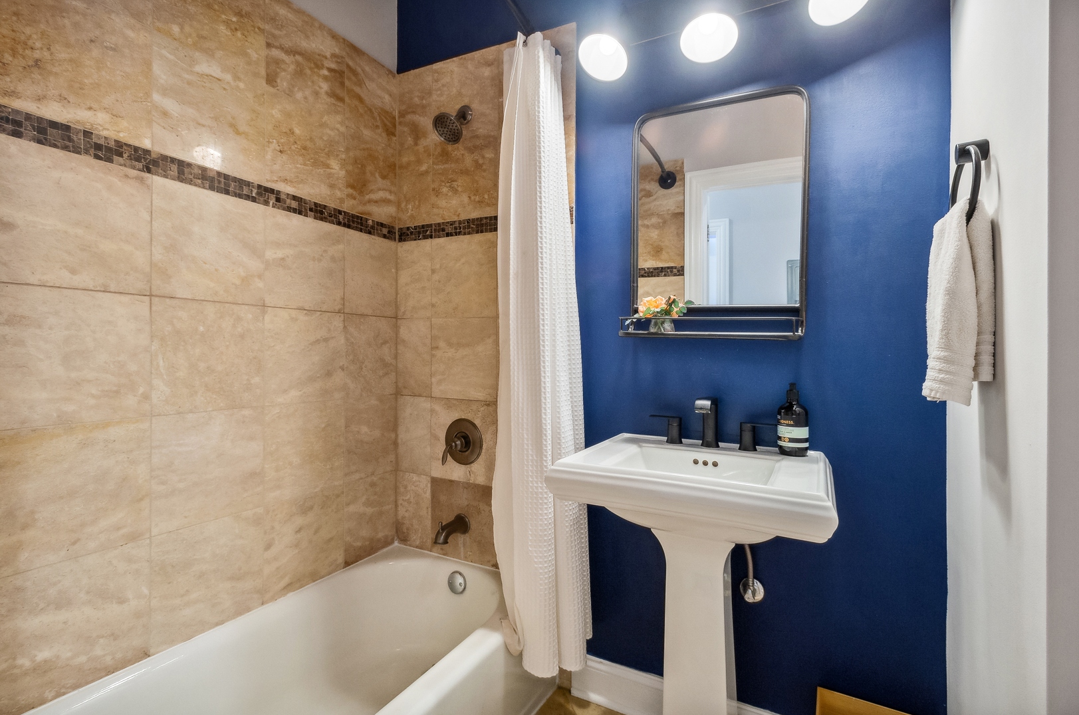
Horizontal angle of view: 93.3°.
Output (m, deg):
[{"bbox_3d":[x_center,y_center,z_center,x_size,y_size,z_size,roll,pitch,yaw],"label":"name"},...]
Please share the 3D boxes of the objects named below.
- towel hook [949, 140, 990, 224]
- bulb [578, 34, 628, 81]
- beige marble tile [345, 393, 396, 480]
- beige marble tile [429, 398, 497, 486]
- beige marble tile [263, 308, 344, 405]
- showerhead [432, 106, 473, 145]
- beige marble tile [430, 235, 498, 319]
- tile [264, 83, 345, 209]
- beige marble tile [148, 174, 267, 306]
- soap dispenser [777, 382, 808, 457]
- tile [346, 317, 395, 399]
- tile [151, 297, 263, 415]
[{"bbox_3d":[0.834,-0.331,0.987,0.050,0.170,0.165,1,0,28],"label":"towel hook"},{"bbox_3d":[0.179,-0.847,1.435,0.130,0.120,0.130,1,0,0],"label":"bulb"},{"bbox_3d":[-0.651,0.304,1.955,0.010,0.306,0.264,1,1,28],"label":"beige marble tile"},{"bbox_3d":[-0.285,0.305,1.914,0.299,0.303,0.014,1,0,28],"label":"beige marble tile"},{"bbox_3d":[-0.776,-0.003,1.695,0.014,0.302,0.302,1,0,28],"label":"beige marble tile"},{"bbox_3d":[-0.312,-0.859,1.842,0.118,0.172,0.145,1,1,28],"label":"showerhead"},{"bbox_3d":[-0.283,-0.308,1.923,0.301,0.305,0.011,1,0,27],"label":"beige marble tile"},{"bbox_3d":[-0.776,-0.682,1.706,0.011,0.305,0.303,1,0,28],"label":"tile"},{"bbox_3d":[-0.924,-0.312,1.438,0.011,0.305,0.302,1,0,28],"label":"beige marble tile"},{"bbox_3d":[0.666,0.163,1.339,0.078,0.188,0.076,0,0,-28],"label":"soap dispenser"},{"bbox_3d":[-0.647,-0.004,1.952,0.010,0.305,0.264,1,1,28],"label":"tile"},{"bbox_3d":[-0.918,-0.003,1.425,0.014,0.302,0.300,1,0,28],"label":"tile"}]

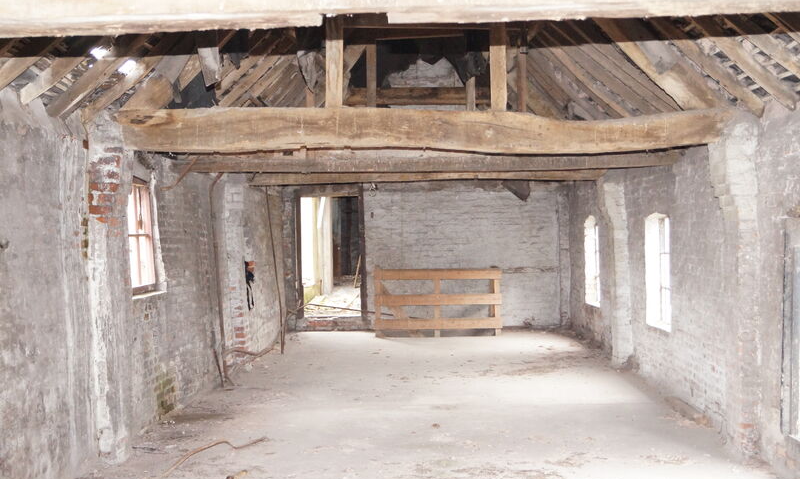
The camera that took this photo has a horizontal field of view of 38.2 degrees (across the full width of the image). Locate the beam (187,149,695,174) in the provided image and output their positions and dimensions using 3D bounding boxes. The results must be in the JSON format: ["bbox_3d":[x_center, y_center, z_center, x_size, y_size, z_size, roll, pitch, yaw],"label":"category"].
[{"bbox_3d":[0.312,-0.749,10.750,4.600,0.210,0.200,-1,0,1],"label":"beam"}]

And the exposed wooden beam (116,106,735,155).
[{"bbox_3d":[0.175,-0.750,7.950,4.250,0.320,0.290,-1,0,1],"label":"exposed wooden beam"}]

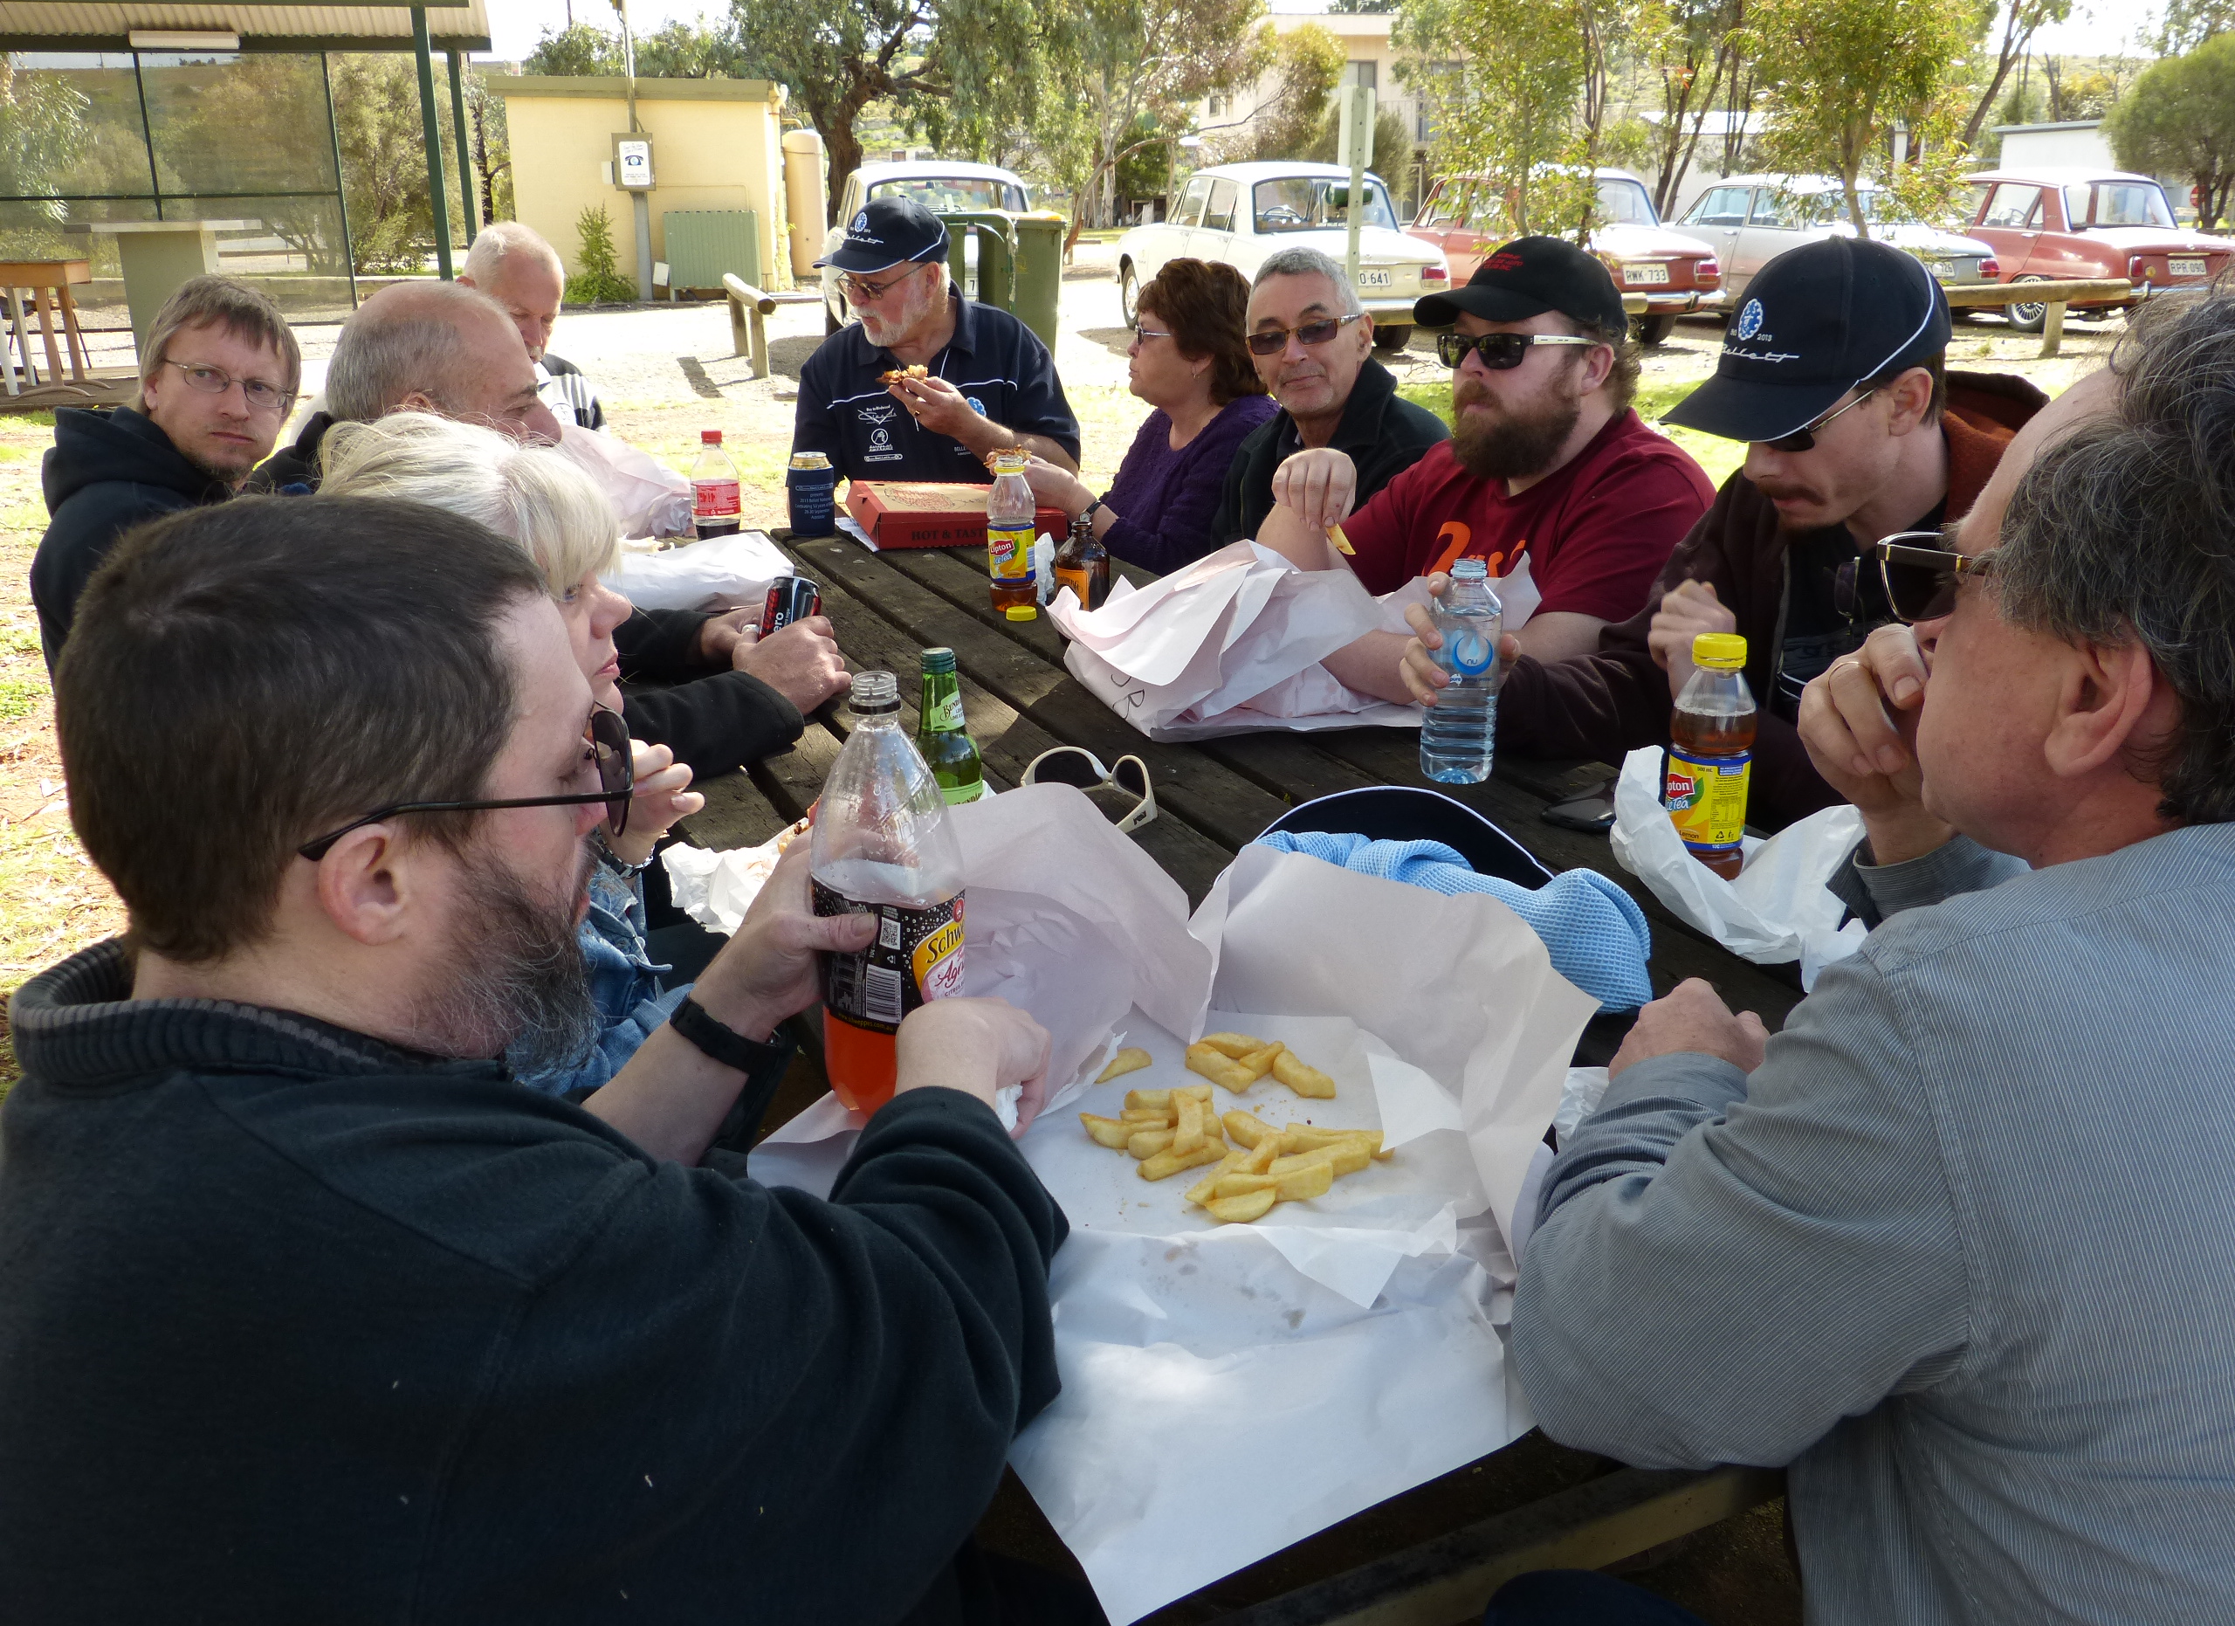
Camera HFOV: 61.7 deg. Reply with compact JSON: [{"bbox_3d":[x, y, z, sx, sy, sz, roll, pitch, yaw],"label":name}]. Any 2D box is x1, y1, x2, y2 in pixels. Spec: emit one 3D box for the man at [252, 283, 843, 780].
[{"bbox_3d":[-0.652,0.007,2.201,0.740,1.210,0.580,-8,19,-23],"label":"man"}]

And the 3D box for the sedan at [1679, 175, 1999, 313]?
[{"bbox_3d":[5.895,-5.011,16.843,1.500,1.370,4.030,-7,19,-20],"label":"sedan"}]

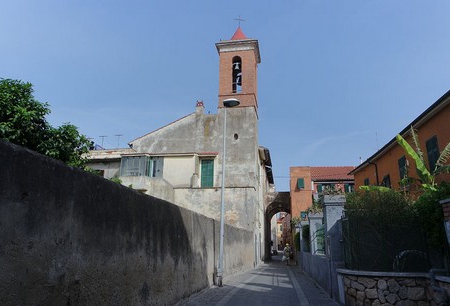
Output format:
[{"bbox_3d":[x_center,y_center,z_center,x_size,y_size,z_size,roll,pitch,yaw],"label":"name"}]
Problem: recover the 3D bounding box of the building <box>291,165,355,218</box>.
[{"bbox_3d":[9.411,5.518,27.664,7.000,8.600,7.500,-2,-17,10],"label":"building"}]

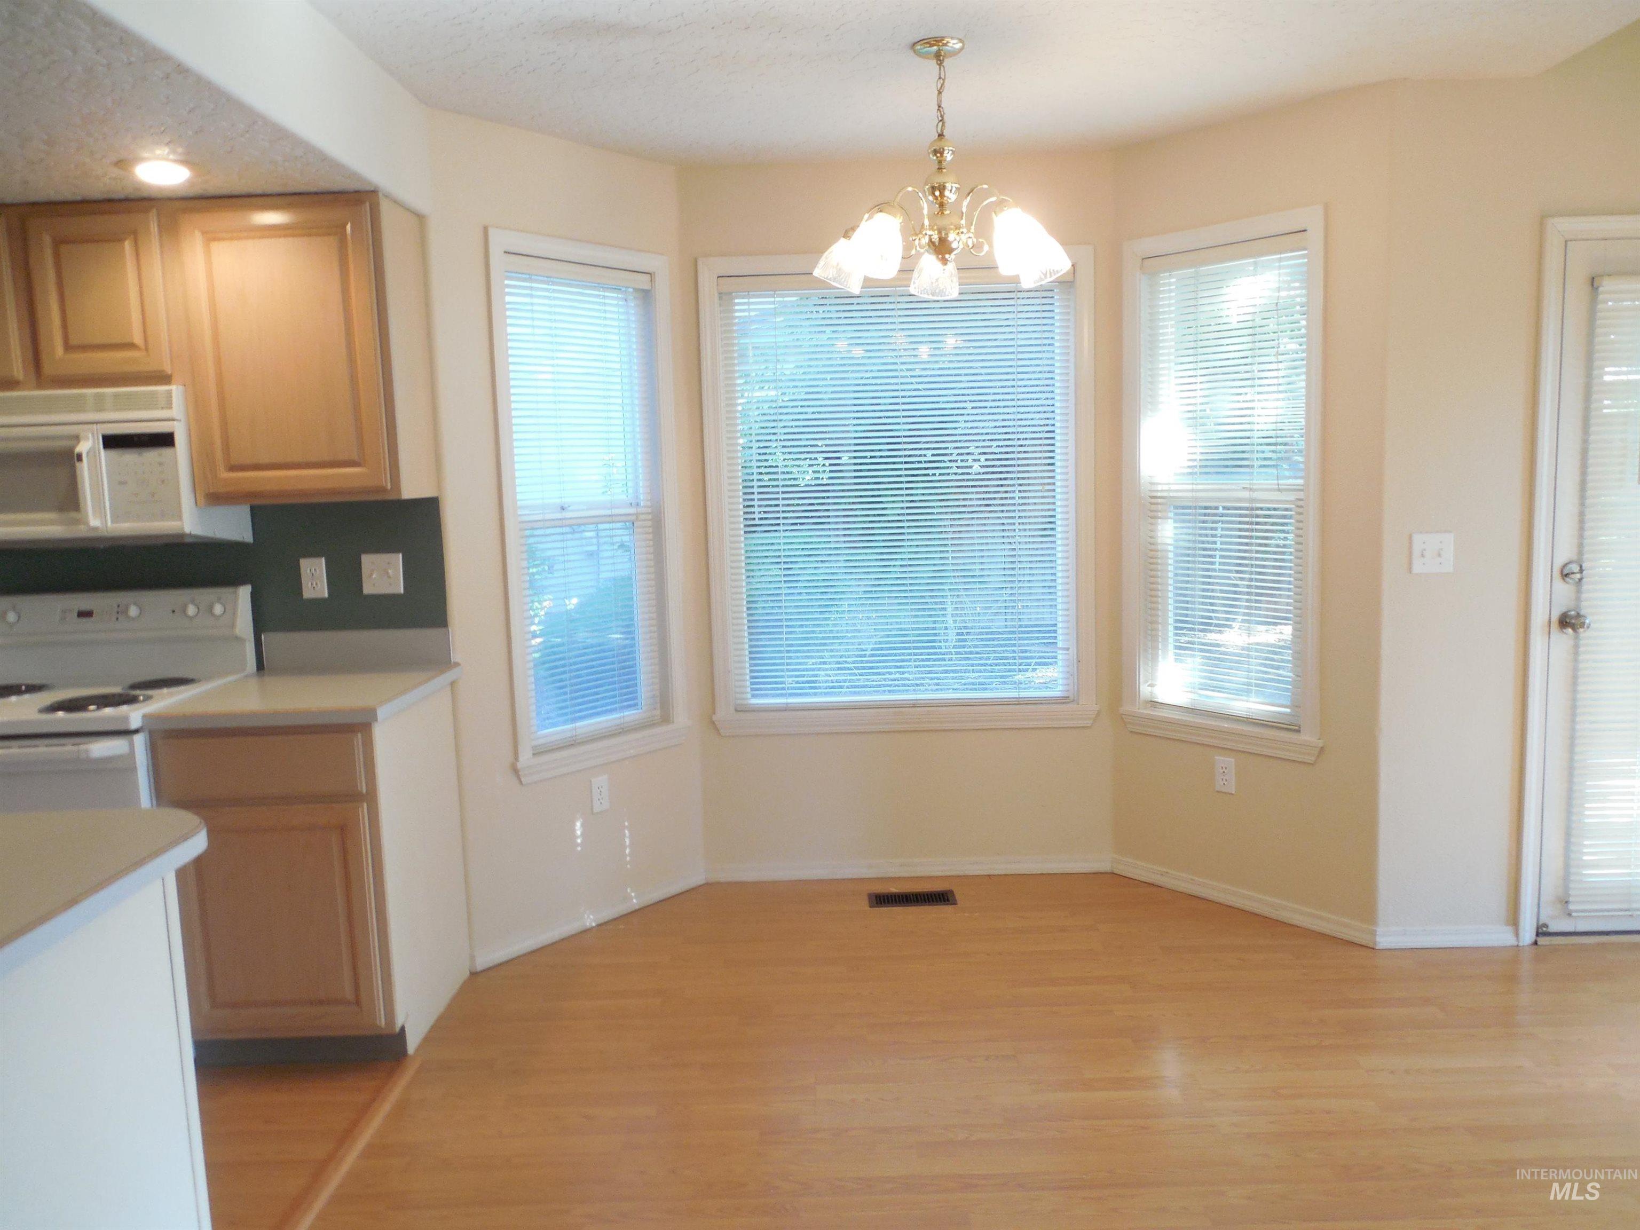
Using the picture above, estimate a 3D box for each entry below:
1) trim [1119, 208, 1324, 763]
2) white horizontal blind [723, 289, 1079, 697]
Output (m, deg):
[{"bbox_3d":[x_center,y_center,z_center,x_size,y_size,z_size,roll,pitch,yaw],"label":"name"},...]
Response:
[{"bbox_3d":[1.256,-0.393,3.784,0.050,1.654,0.694,-7,8,-40],"label":"trim"},{"bbox_3d":[0.275,-0.417,4.091,1.200,1.500,0.045,-2,6,1],"label":"white horizontal blind"}]

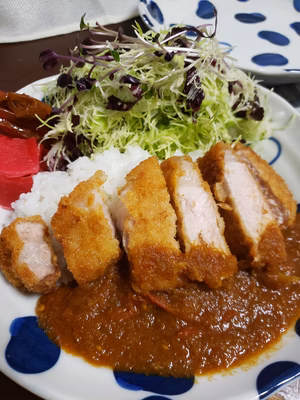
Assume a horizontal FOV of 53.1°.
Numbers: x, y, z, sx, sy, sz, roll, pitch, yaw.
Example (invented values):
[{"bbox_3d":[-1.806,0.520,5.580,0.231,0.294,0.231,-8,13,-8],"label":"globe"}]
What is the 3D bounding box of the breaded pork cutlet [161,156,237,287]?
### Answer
[{"bbox_3d":[0.027,0.012,0.182,0.024,0.029,0.069,-13,75,-13],"label":"breaded pork cutlet"}]

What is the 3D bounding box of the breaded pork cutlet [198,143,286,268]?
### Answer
[{"bbox_3d":[0.058,0.002,0.195,0.026,0.031,0.072,-11,71,-16],"label":"breaded pork cutlet"}]

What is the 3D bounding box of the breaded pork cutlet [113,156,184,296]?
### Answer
[{"bbox_3d":[-0.001,0.014,0.181,0.029,0.023,0.071,-9,74,-3],"label":"breaded pork cutlet"}]

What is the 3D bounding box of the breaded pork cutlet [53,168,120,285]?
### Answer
[{"bbox_3d":[-0.036,0.017,0.180,0.033,0.023,0.057,-9,75,-1],"label":"breaded pork cutlet"}]

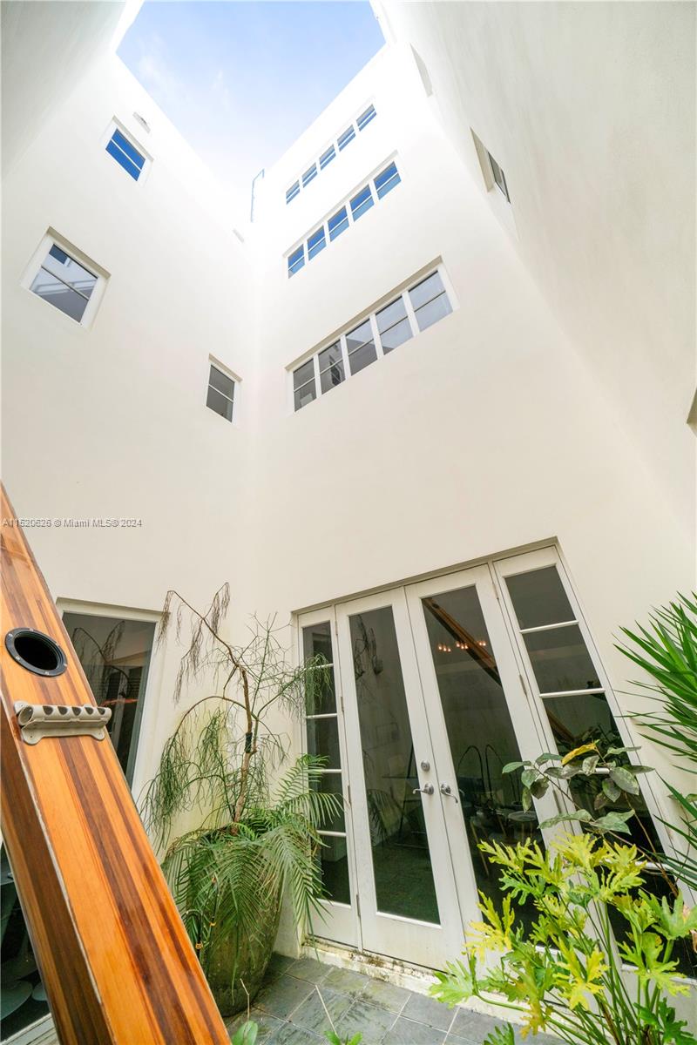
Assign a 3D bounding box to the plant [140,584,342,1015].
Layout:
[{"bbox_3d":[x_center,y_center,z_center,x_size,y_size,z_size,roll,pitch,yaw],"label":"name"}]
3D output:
[{"bbox_3d":[-0.801,1.776,2.821,1.300,2.840,1.050,-22,-31,28],"label":"plant"}]

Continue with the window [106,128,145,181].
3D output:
[{"bbox_3d":[-3.313,-5.504,5.219,0.080,0.780,0.440,-22,-31,28],"label":"window"}]

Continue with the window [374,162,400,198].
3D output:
[{"bbox_3d":[0.645,-5.705,5.814,0.420,0.750,0.080,-22,-31,28],"label":"window"}]

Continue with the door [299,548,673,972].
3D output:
[{"bbox_3d":[0.616,1.670,2.638,2.540,2.460,0.110,-22,-31,28],"label":"door"}]

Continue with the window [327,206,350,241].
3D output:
[{"bbox_3d":[-0.183,-5.389,6.288,0.420,0.750,0.080,-22,-31,28],"label":"window"}]

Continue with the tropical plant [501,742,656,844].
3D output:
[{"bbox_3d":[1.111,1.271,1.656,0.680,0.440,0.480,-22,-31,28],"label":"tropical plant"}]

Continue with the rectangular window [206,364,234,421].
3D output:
[{"bbox_3d":[-1.900,-1.934,5.221,0.080,0.860,0.450,-22,-31,28],"label":"rectangular window"}]

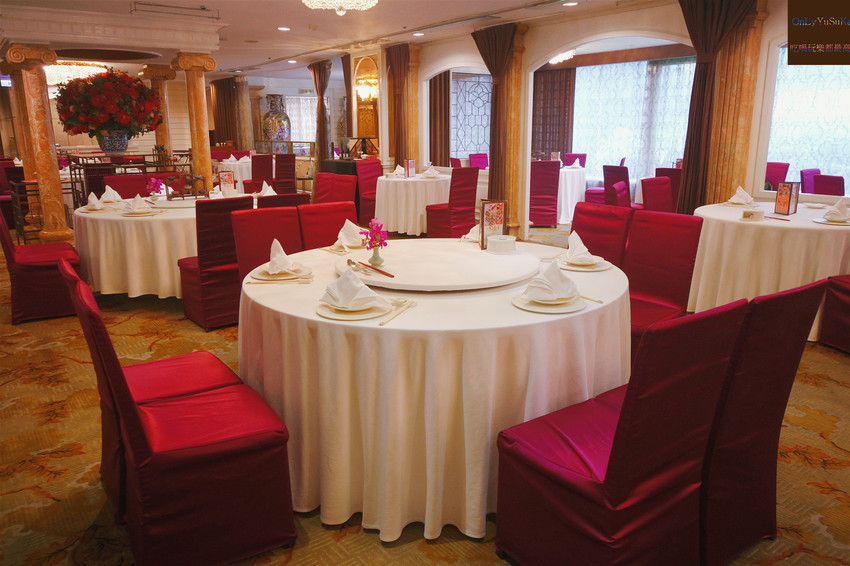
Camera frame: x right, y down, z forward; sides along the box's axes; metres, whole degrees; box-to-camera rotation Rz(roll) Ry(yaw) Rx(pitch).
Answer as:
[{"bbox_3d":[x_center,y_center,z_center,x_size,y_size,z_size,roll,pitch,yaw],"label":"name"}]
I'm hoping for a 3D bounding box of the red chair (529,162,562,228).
[{"bbox_3d":[1.826,-1.344,9.617,0.430,0.990,0.540,2,14,12],"label":"red chair"}]

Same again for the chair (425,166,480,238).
[{"bbox_3d":[0.333,-0.969,7.999,0.440,0.945,0.520,-12,18,-38],"label":"chair"}]

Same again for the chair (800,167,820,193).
[{"bbox_3d":[4.227,-0.691,6.688,0.448,0.959,0.538,-12,17,-38],"label":"chair"}]

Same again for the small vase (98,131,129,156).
[{"bbox_3d":[-4.285,-1.936,8.779,0.390,0.360,0.390,-7,15,-25],"label":"small vase"}]

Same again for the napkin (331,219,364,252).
[{"bbox_3d":[-0.414,-0.272,3.570,0.200,0.150,0.150,-13,19,-41],"label":"napkin"}]

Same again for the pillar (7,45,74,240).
[{"bbox_3d":[-4.905,-1.750,8.225,0.600,2.460,0.550,-11,17,-36],"label":"pillar"}]

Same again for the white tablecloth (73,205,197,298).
[{"bbox_3d":[-2.194,-0.403,5.993,1.905,0.666,1.905,-6,14,-20],"label":"white tablecloth"}]

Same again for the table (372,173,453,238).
[{"bbox_3d":[-0.115,-1.054,8.654,1.180,0.770,1.180,-1,14,0],"label":"table"}]

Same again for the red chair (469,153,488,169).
[{"bbox_3d":[1.068,-1.783,11.302,0.440,0.945,0.520,-9,16,-32],"label":"red chair"}]

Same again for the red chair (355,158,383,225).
[{"bbox_3d":[-0.715,-1.386,9.899,0.430,0.990,0.540,-13,19,-42],"label":"red chair"}]

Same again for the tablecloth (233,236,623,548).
[{"bbox_3d":[0.057,0.313,3.203,1.950,0.770,1.950,-1,14,0],"label":"tablecloth"}]

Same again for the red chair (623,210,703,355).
[{"bbox_3d":[1.192,0.115,3.549,0.500,0.955,0.420,-13,18,-40],"label":"red chair"}]

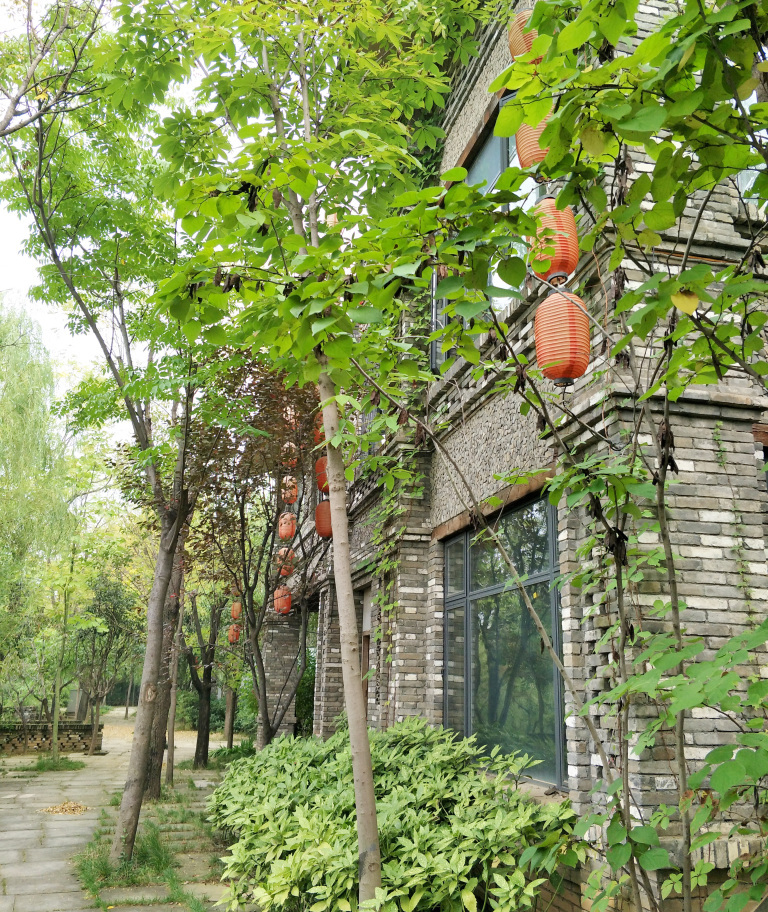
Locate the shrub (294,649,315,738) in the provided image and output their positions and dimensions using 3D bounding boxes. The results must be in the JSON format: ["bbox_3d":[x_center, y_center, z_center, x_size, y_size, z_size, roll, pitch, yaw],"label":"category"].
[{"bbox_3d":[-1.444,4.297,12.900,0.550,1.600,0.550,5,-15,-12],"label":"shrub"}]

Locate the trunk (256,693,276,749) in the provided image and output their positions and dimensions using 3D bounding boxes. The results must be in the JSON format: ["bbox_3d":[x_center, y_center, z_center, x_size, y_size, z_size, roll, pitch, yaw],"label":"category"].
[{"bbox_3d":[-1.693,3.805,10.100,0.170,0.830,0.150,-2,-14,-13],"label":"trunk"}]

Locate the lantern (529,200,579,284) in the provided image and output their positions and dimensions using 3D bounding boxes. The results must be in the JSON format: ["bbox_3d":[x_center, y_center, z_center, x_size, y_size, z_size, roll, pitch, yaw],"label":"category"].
[{"bbox_3d":[0.819,-1.039,3.430,0.255,0.450,0.255,5,-15,-12],"label":"lantern"}]

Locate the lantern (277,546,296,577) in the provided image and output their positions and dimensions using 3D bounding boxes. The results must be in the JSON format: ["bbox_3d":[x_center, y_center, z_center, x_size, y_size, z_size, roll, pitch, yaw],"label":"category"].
[{"bbox_3d":[-1.462,1.597,10.700,0.255,0.430,0.255,5,-15,-12],"label":"lantern"}]

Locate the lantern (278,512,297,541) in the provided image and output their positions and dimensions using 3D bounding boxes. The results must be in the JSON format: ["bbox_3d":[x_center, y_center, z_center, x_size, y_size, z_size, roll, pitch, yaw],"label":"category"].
[{"bbox_3d":[-1.655,1.211,12.200,0.280,0.485,0.280,7,-18,-15],"label":"lantern"}]

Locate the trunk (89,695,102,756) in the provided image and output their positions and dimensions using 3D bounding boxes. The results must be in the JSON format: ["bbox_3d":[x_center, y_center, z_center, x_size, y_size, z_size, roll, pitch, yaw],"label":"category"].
[{"bbox_3d":[-4.192,3.910,10.300,0.110,0.900,0.110,5,-15,-12],"label":"trunk"}]

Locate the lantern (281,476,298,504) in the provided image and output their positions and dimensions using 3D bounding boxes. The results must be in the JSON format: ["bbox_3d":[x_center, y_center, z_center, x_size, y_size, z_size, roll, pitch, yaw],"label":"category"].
[{"bbox_3d":[-1.638,0.603,12.400,0.280,0.485,0.280,7,-18,-15],"label":"lantern"}]

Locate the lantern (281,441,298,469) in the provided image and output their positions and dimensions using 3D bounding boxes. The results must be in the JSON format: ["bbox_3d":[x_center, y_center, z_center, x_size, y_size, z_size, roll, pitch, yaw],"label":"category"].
[{"bbox_3d":[-1.451,-0.015,10.900,0.255,0.430,0.255,5,-15,-12],"label":"lantern"}]

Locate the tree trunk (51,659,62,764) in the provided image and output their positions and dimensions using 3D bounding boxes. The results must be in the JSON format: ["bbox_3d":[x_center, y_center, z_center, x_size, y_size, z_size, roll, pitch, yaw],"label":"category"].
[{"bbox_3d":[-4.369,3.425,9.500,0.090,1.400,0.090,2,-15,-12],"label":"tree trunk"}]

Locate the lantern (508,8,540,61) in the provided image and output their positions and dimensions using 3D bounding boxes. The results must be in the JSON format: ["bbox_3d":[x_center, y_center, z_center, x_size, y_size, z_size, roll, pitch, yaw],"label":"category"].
[{"bbox_3d":[0.893,-2.493,4.270,0.280,0.485,0.280,7,-18,-15],"label":"lantern"}]

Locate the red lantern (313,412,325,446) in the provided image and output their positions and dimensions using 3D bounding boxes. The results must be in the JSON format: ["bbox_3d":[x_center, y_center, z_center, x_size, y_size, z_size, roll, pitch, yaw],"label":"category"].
[{"bbox_3d":[-0.770,-0.362,9.350,0.280,0.485,0.280,7,-18,-15],"label":"red lantern"}]

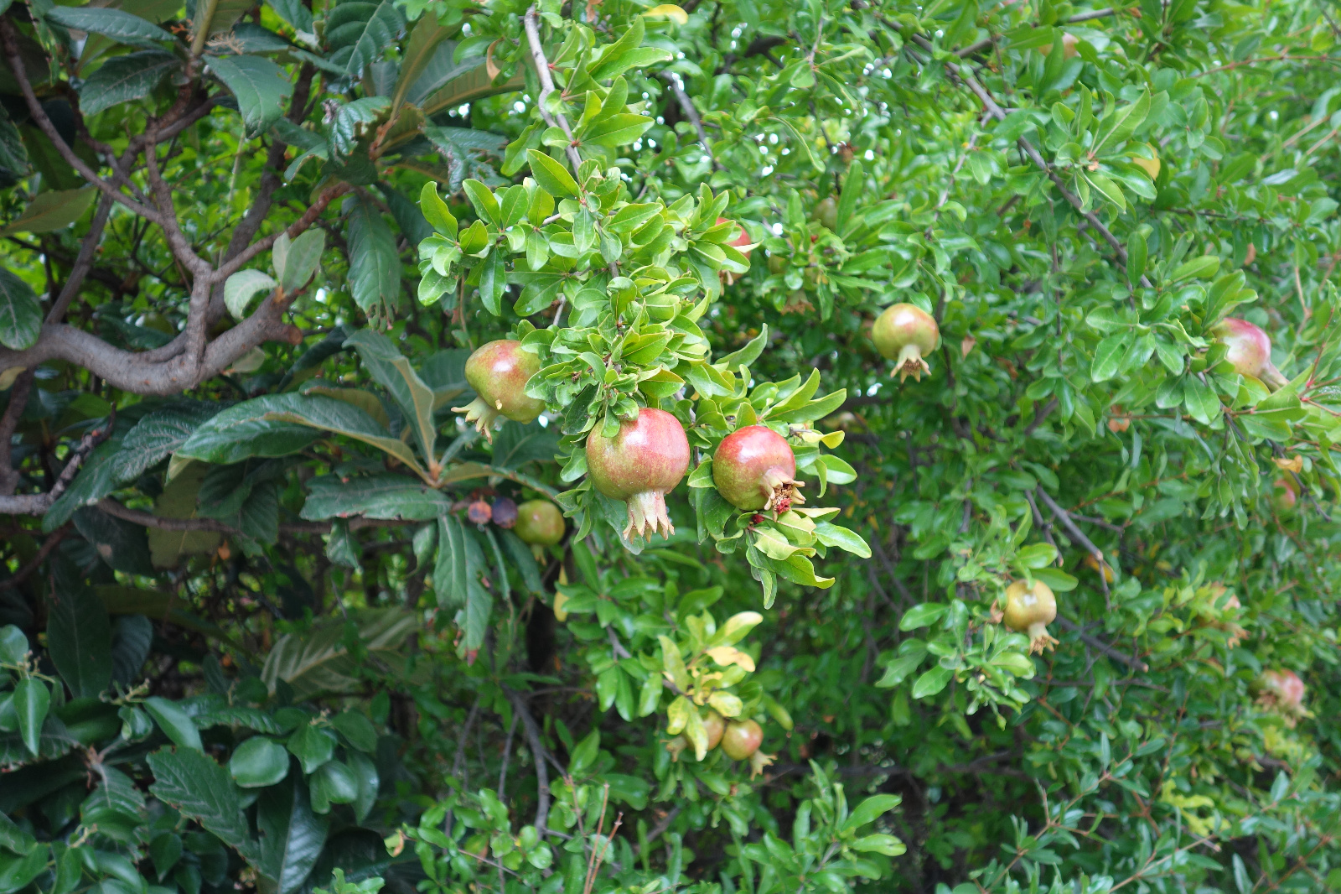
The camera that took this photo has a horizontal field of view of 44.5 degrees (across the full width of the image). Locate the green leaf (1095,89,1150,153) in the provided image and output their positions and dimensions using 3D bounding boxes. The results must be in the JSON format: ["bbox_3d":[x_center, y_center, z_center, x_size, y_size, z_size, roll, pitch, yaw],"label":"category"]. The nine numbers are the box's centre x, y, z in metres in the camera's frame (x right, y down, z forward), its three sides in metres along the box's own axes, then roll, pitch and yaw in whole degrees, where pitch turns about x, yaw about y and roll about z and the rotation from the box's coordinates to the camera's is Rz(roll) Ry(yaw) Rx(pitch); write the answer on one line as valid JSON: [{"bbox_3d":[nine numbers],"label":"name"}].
[{"bbox_3d":[0.391,-0.282,1.420,0.029,0.080,0.014,41,9,12],"label":"green leaf"}]

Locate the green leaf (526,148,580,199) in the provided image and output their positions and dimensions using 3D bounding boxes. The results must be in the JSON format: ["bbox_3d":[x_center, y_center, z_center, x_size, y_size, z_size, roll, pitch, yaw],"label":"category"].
[{"bbox_3d":[-0.093,-0.217,1.300,0.026,0.058,0.009,-49,0,-32],"label":"green leaf"}]

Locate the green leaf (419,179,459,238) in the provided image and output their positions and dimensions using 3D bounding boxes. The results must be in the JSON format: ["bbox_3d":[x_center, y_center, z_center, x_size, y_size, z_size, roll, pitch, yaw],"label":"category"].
[{"bbox_3d":[-0.183,-0.187,1.290,0.021,0.050,0.008,-22,-9,-24],"label":"green leaf"}]

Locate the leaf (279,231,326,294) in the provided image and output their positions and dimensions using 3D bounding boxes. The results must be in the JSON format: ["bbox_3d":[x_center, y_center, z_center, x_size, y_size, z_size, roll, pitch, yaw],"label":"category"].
[{"bbox_3d":[-0.360,-0.181,1.600,0.031,0.073,0.012,32,-6,-2],"label":"leaf"}]

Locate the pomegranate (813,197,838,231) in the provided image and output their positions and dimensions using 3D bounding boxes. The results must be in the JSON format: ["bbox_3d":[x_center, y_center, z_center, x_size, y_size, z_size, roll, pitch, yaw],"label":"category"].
[{"bbox_3d":[0.183,-0.270,1.900,0.034,0.042,0.034,0,0,0],"label":"pomegranate"}]

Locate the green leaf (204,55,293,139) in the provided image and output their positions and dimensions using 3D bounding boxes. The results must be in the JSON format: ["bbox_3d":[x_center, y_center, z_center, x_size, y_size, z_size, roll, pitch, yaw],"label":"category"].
[{"bbox_3d":[-0.413,-0.343,1.600,0.068,0.133,0.031,-9,-37,-34],"label":"green leaf"}]

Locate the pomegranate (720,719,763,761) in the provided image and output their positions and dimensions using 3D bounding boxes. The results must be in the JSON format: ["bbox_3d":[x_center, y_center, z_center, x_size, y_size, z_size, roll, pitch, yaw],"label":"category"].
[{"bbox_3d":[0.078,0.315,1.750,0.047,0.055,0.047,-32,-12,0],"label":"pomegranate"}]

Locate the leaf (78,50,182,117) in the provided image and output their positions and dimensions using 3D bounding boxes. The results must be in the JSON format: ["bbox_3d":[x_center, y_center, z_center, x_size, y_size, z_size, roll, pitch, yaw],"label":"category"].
[{"bbox_3d":[-0.545,-0.365,1.650,0.118,0.022,0.055,-28,45,-17],"label":"leaf"}]

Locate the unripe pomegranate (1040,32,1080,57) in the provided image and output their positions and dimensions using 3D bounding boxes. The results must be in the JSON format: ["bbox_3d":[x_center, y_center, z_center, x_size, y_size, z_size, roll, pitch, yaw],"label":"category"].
[{"bbox_3d":[0.511,-0.520,2.150,0.058,0.058,0.058,0,0,0],"label":"unripe pomegranate"}]

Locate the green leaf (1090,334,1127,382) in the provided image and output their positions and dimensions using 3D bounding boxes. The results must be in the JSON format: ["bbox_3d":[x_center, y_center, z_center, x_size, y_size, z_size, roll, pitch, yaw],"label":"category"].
[{"bbox_3d":[0.428,-0.087,1.600,0.028,0.060,0.011,35,-9,9],"label":"green leaf"}]

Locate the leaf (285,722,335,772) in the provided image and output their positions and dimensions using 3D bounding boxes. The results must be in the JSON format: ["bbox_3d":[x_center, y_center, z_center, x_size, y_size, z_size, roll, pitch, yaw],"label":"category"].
[{"bbox_3d":[-0.330,0.275,1.500,0.044,0.050,0.014,6,-20,2],"label":"leaf"}]

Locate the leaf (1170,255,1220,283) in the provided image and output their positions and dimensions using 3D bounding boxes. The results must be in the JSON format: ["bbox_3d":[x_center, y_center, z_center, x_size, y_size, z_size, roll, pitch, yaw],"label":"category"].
[{"bbox_3d":[0.528,-0.178,1.650,0.054,0.022,0.009,-27,-47,12],"label":"leaf"}]

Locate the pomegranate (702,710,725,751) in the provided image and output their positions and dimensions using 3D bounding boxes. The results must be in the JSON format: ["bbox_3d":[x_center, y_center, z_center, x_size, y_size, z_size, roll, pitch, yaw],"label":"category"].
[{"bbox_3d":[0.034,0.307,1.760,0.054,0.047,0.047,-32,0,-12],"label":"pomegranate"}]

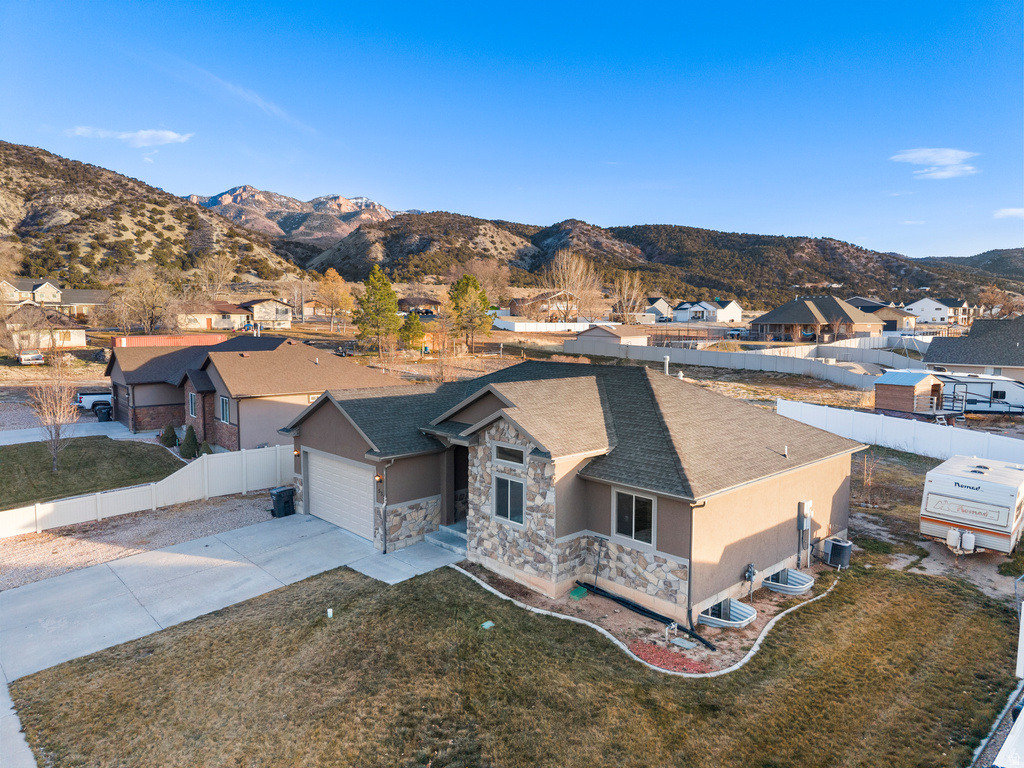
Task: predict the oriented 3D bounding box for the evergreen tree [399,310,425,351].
[{"bbox_3d":[-13.425,-7.135,94.769,3.500,5.192,3.500,0,5,-8],"label":"evergreen tree"}]

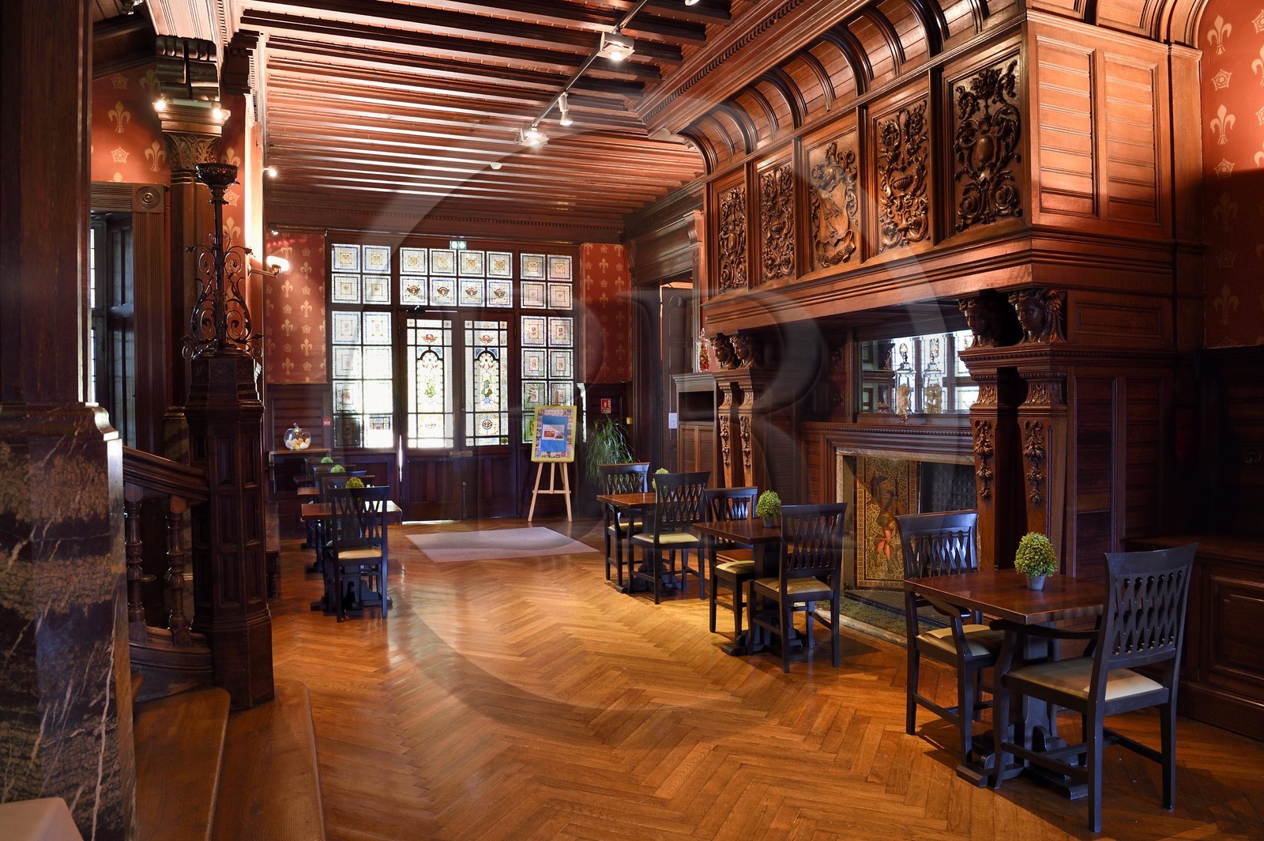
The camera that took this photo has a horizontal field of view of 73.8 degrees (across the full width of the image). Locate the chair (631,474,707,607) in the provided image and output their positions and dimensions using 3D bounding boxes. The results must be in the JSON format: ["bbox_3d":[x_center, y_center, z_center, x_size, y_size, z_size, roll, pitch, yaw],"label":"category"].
[{"bbox_3d":[0.297,0.901,6.689,0.540,0.980,0.560,-1,1,-22],"label":"chair"}]

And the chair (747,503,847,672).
[{"bbox_3d":[0.954,0.951,4.998,0.460,0.960,0.510,-1,1,-17],"label":"chair"}]

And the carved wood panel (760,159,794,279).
[{"bbox_3d":[1.050,-1.391,6.024,0.060,0.800,0.490,-1,1,-22],"label":"carved wood panel"}]

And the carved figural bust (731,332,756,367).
[{"bbox_3d":[0.887,-0.553,6.682,0.250,0.250,0.220,-1,1,-22],"label":"carved figural bust"}]

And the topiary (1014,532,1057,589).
[{"bbox_3d":[1.697,0.584,3.535,0.178,0.235,0.178,-1,1,-23],"label":"topiary"}]

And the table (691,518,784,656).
[{"bbox_3d":[0.857,1.046,5.273,0.700,0.760,0.700,-1,1,-23],"label":"table"}]

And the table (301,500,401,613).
[{"bbox_3d":[-2.194,1.057,6.579,0.700,0.760,0.710,-1,1,-18],"label":"table"}]

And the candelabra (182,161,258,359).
[{"bbox_3d":[-1.991,-0.774,4.060,0.360,0.950,0.360,-1,1,-23],"label":"candelabra"}]

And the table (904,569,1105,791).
[{"bbox_3d":[1.656,1.082,3.550,0.710,0.760,0.700,-1,1,-23],"label":"table"}]

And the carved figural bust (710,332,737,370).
[{"bbox_3d":[0.914,-0.642,7.947,0.250,0.350,0.210,-1,1,-23],"label":"carved figural bust"}]

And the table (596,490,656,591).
[{"bbox_3d":[0.169,1.022,7.042,0.700,0.760,0.700,-1,1,-23],"label":"table"}]

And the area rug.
[{"bbox_3d":[-1.505,1.349,9.348,1.680,0.015,1.920,-1,1,-25],"label":"area rug"}]

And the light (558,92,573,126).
[{"bbox_3d":[-0.585,-2.730,7.412,0.130,0.290,0.130,-1,1,0],"label":"light"}]

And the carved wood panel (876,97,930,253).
[{"bbox_3d":[1.573,-1.419,4.877,0.060,0.830,0.460,-1,1,-23],"label":"carved wood panel"}]

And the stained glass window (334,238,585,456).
[{"bbox_3d":[-2.289,-0.944,11.152,3.270,2.680,0.120,-1,1,-22],"label":"stained glass window"}]

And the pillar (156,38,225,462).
[{"bbox_3d":[-2.929,-0.494,5.728,0.460,3.970,0.500,-1,1,-23],"label":"pillar"}]

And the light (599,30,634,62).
[{"bbox_3d":[-0.113,-2.745,6.185,0.210,0.170,0.210,-1,1,-23],"label":"light"}]

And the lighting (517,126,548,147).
[{"bbox_3d":[-0.839,-2.422,7.199,0.220,0.170,0.210,-1,1,-23],"label":"lighting"}]

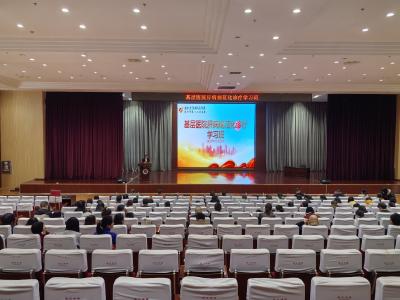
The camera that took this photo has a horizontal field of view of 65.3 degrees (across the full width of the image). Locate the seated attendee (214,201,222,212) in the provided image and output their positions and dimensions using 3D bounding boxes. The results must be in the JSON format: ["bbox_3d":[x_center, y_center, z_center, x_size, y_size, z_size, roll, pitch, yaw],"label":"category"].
[{"bbox_3d":[0.480,1.979,8.472,0.480,1.178,0.750,0,3,-1],"label":"seated attendee"}]

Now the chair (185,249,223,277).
[{"bbox_3d":[0.053,1.656,4.074,0.530,0.950,0.620,0,3,-1],"label":"chair"}]

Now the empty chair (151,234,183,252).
[{"bbox_3d":[-0.510,1.786,5.170,0.530,0.950,0.620,0,3,-1],"label":"empty chair"}]

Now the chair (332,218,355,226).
[{"bbox_3d":[3.196,1.982,7.243,0.540,0.970,0.630,0,3,-1],"label":"chair"}]

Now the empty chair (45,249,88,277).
[{"bbox_3d":[-1.595,1.643,3.938,0.490,0.950,0.600,0,1,-1],"label":"empty chair"}]

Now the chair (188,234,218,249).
[{"bbox_3d":[0.043,1.754,4.995,0.540,0.970,0.630,0,3,-1],"label":"chair"}]

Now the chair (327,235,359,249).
[{"bbox_3d":[2.239,1.786,5.170,0.530,0.950,0.620,0,3,-1],"label":"chair"}]

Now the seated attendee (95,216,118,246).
[{"bbox_3d":[-1.478,1.623,5.086,0.480,1.224,0.750,0,3,-1],"label":"seated attendee"}]

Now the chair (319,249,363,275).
[{"bbox_3d":[1.710,1.656,4.074,0.530,0.950,0.620,0,3,-1],"label":"chair"}]

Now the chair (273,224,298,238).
[{"bbox_3d":[1.656,1.892,6.272,0.530,0.950,0.620,0,3,-1],"label":"chair"}]

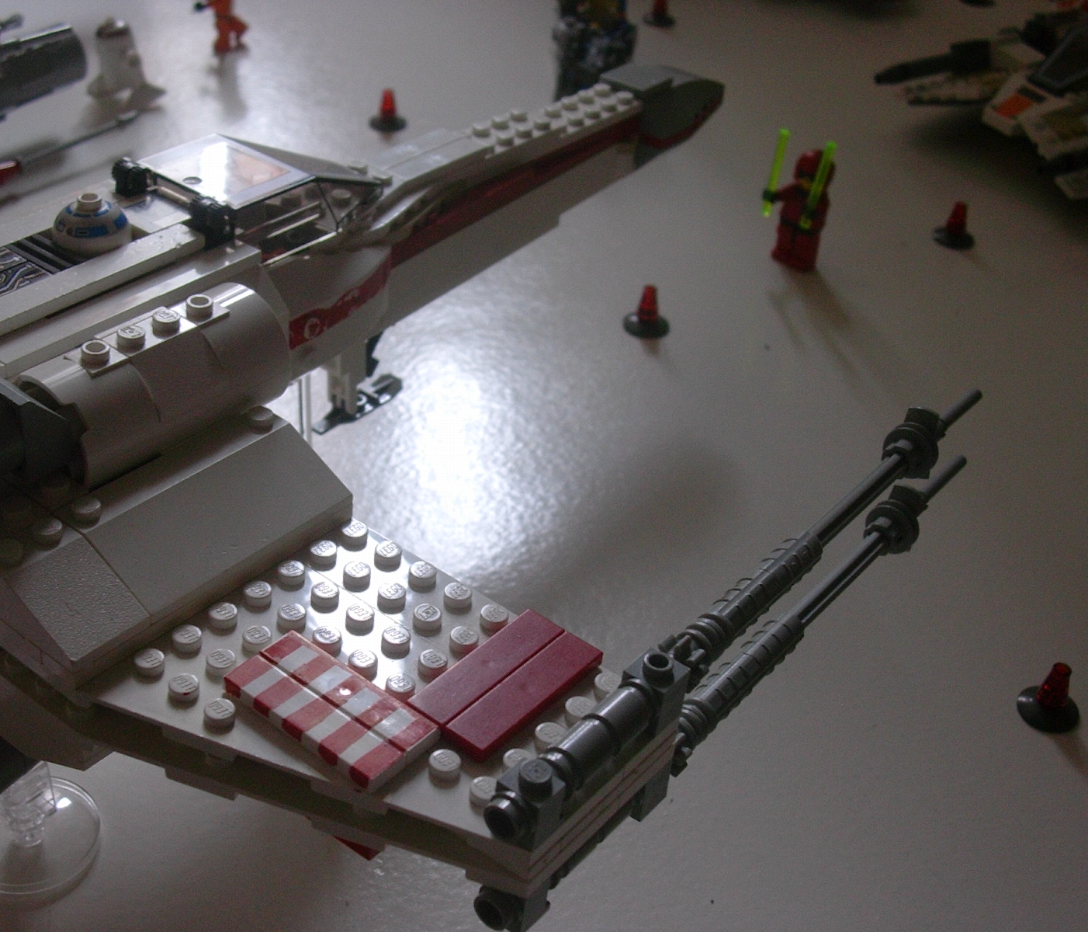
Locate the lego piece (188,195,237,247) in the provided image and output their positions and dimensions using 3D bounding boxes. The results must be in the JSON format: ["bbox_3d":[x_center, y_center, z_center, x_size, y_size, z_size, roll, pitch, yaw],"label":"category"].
[{"bbox_3d":[-0.071,-0.052,0.346,0.008,0.009,0.008,28,41,26],"label":"lego piece"}]

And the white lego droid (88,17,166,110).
[{"bbox_3d":[-0.173,-0.168,0.663,0.029,0.035,0.017,12,37,7],"label":"white lego droid"}]

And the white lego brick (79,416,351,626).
[{"bbox_3d":[-0.057,0.007,0.278,0.024,0.011,0.048,29,40,26],"label":"white lego brick"}]

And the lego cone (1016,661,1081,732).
[{"bbox_3d":[0.134,0.059,0.422,0.016,0.015,0.016,7,36,0],"label":"lego cone"}]

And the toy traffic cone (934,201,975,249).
[{"bbox_3d":[0.160,-0.094,0.626,0.016,0.015,0.016,4,36,0],"label":"toy traffic cone"}]

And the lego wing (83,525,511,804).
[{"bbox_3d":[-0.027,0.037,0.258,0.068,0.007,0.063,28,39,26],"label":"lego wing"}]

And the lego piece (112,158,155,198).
[{"bbox_3d":[-0.090,-0.063,0.356,0.008,0.008,0.008,28,41,26],"label":"lego piece"}]

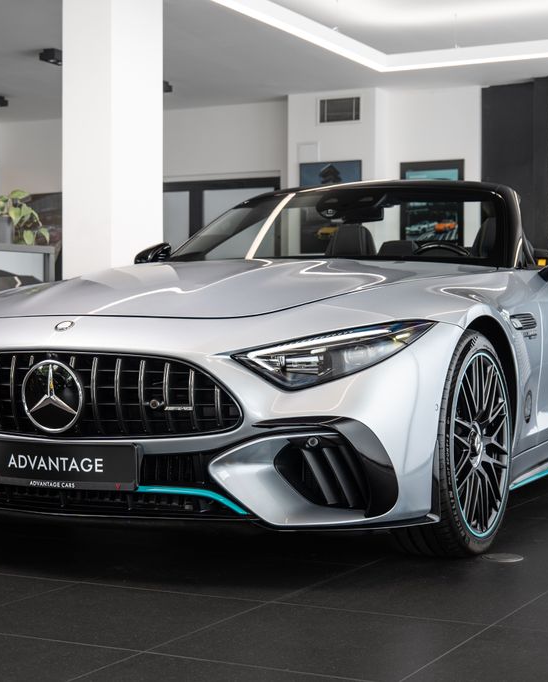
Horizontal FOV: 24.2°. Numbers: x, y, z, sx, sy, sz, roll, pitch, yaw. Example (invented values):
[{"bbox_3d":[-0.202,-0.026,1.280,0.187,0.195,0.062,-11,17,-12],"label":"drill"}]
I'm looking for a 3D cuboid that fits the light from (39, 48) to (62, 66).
[{"bbox_3d":[-1.819,-2.373,10.720,0.145,0.095,0.280,0,0,28],"label":"light"}]

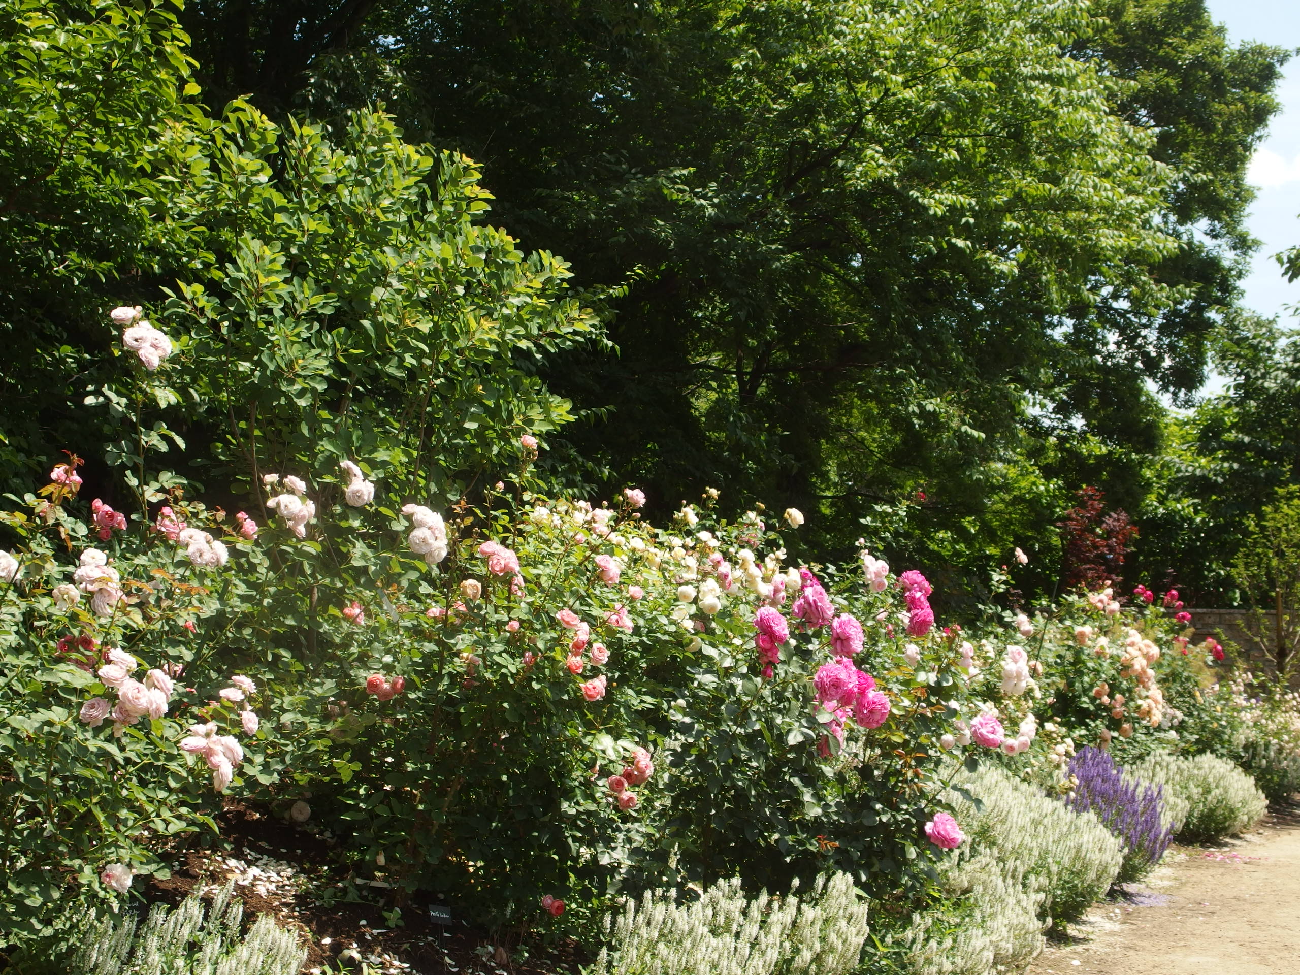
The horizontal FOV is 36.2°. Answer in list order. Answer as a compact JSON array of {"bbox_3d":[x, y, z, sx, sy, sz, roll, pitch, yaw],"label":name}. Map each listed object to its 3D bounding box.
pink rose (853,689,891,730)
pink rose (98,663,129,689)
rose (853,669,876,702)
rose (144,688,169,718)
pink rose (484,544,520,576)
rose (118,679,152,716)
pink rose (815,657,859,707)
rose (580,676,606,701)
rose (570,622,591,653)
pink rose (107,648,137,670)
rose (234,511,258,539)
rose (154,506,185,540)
[{"bbox_3d":[0.674,0.674,6.050,0.111,0.123,0.105,0,-1,-4],"label":"pink rose"},{"bbox_3d":[-1.576,0.554,5.850,0.092,0.078,0.079,0,-1,15],"label":"pink rose"},{"bbox_3d":[0.662,0.610,6.150,0.094,0.094,0.080,0,-1,-14],"label":"rose"},{"bbox_3d":[-1.387,0.606,5.600,0.075,0.085,0.085,-1,-2,36],"label":"rose"},{"bbox_3d":[-0.473,0.237,6.400,0.114,0.104,0.093,0,-1,-4],"label":"pink rose"},{"bbox_3d":[-1.449,0.593,5.600,0.100,0.109,0.089,1,-2,-29],"label":"rose"},{"bbox_3d":[0.534,0.560,5.700,0.122,0.140,0.111,0,-1,20],"label":"pink rose"},{"bbox_3d":[-0.184,0.645,6.400,0.085,0.085,0.072,0,-1,13],"label":"rose"},{"bbox_3d":[-0.225,0.485,6.450,0.072,0.099,0.084,0,-1,-12],"label":"rose"},{"bbox_3d":[-1.565,0.510,5.900,0.087,0.066,0.074,0,-1,5],"label":"pink rose"},{"bbox_3d":[-1.278,0.117,6.300,0.077,0.090,0.076,1,-2,-41],"label":"rose"},{"bbox_3d":[-1.496,0.112,6.200,0.098,0.108,0.087,0,-1,-14],"label":"rose"}]

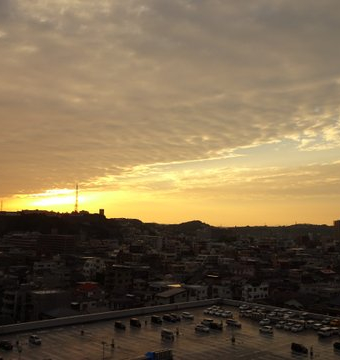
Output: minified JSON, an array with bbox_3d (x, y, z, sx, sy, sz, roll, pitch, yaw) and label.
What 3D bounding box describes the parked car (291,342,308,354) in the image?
[{"bbox_3d":[30.830,40.000,102.300,1.660,1.550,3.880,6,-9,-39],"label":"parked car"}]

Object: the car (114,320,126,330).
[{"bbox_3d":[-14.920,43.210,128.300,1.660,1.580,3.920,6,-9,-39],"label":"car"}]

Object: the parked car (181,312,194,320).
[{"bbox_3d":[5.640,44.950,142.340,1.680,1.580,4.380,6,-9,-39],"label":"parked car"}]

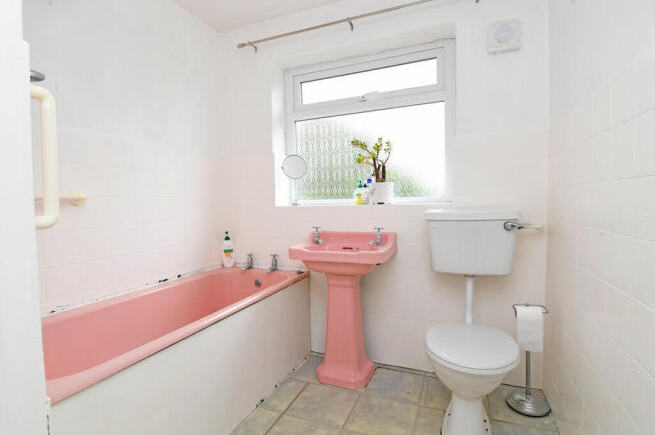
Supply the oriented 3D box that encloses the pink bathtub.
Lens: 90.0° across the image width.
[{"bbox_3d":[-0.778,0.651,1.534,0.755,0.510,1.680,0,3,22],"label":"pink bathtub"}]

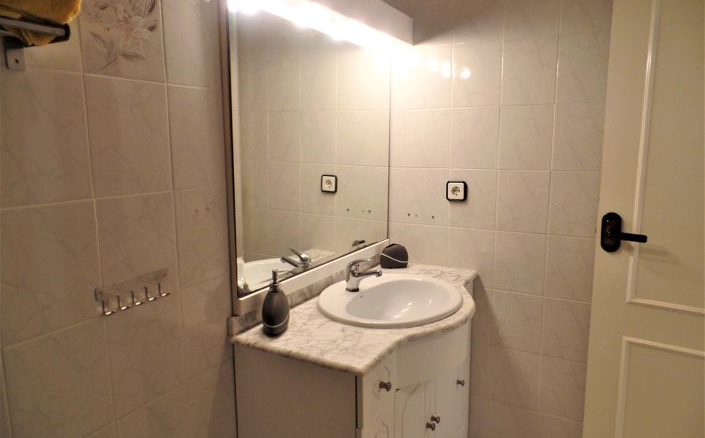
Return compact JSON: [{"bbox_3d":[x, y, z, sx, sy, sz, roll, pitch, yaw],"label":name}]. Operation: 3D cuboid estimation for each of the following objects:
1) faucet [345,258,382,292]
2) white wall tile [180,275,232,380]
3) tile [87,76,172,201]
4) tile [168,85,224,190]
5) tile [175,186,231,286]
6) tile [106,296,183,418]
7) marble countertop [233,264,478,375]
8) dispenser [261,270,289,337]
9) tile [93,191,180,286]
[{"bbox_3d":[0.044,0.203,1.701,0.145,0.120,0.050,3,10,24],"label":"faucet"},{"bbox_3d":[-0.387,0.289,1.289,0.010,0.250,0.195,5,10,29],"label":"white wall tile"},{"bbox_3d":[-0.489,-0.180,1.040,0.010,0.250,0.200,5,10,29],"label":"tile"},{"bbox_3d":[-0.391,-0.208,1.210,0.010,0.250,0.195,5,10,29],"label":"tile"},{"bbox_3d":[-0.389,0.041,1.250,0.010,0.250,0.195,5,10,29],"label":"tile"},{"bbox_3d":[-0.485,0.316,1.119,0.010,0.250,0.200,5,10,29],"label":"tile"},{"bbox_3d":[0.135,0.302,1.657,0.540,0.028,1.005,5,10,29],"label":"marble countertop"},{"bbox_3d":[-0.230,0.242,1.362,0.078,0.189,0.078,0,9,0],"label":"dispenser"},{"bbox_3d":[-0.487,0.068,1.080,0.010,0.250,0.200,5,10,29],"label":"tile"}]

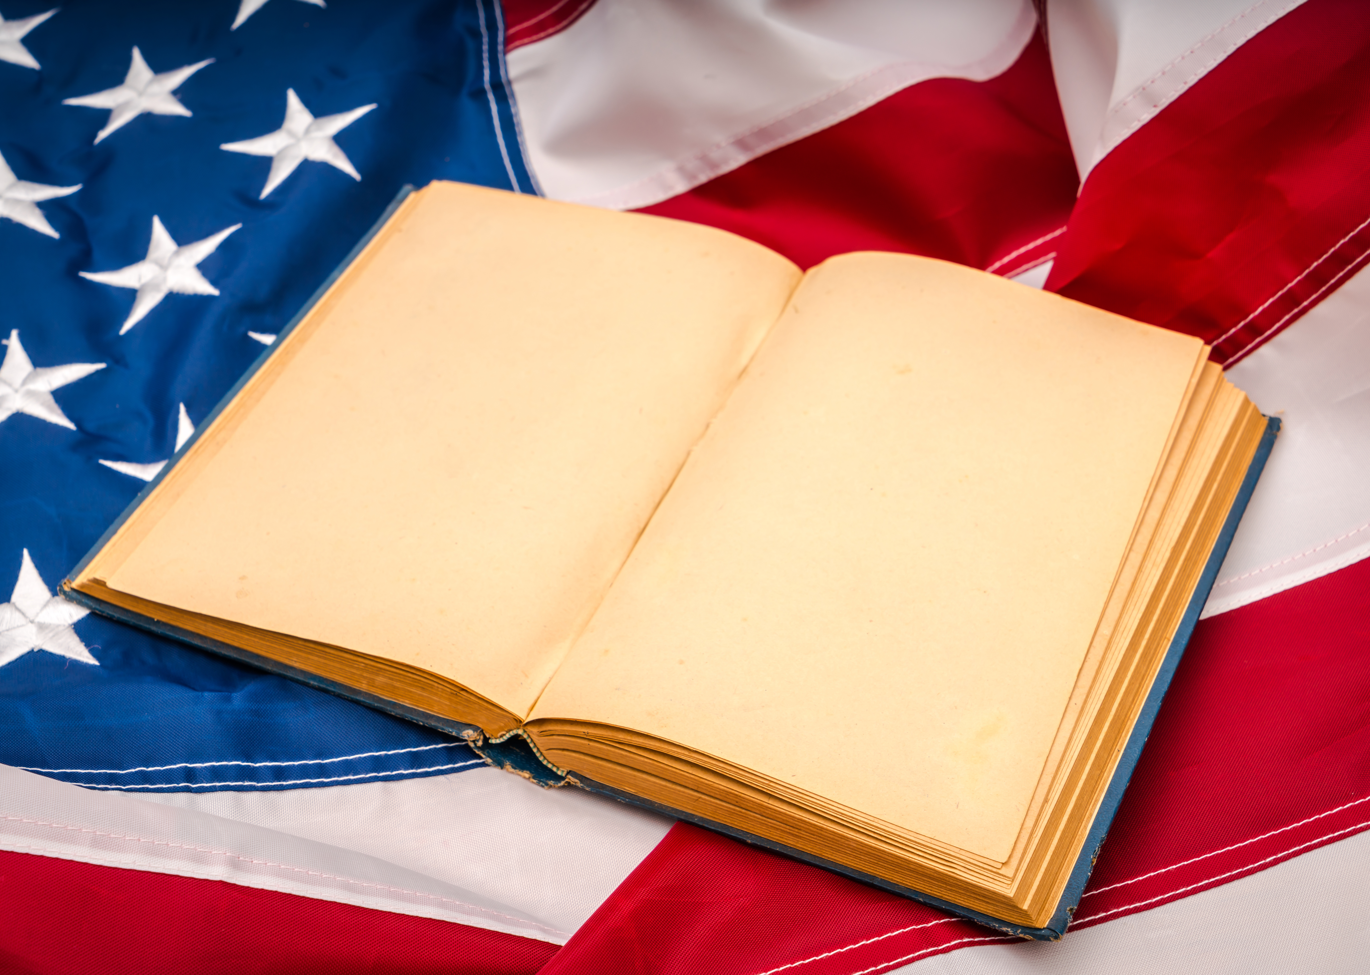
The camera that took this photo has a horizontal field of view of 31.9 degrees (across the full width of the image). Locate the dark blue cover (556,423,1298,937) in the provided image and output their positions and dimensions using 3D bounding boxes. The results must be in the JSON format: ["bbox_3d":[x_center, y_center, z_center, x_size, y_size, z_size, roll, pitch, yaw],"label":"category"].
[{"bbox_3d":[0.071,0.028,0.651,0.130,0.005,0.192,16,49,20],"label":"dark blue cover"}]

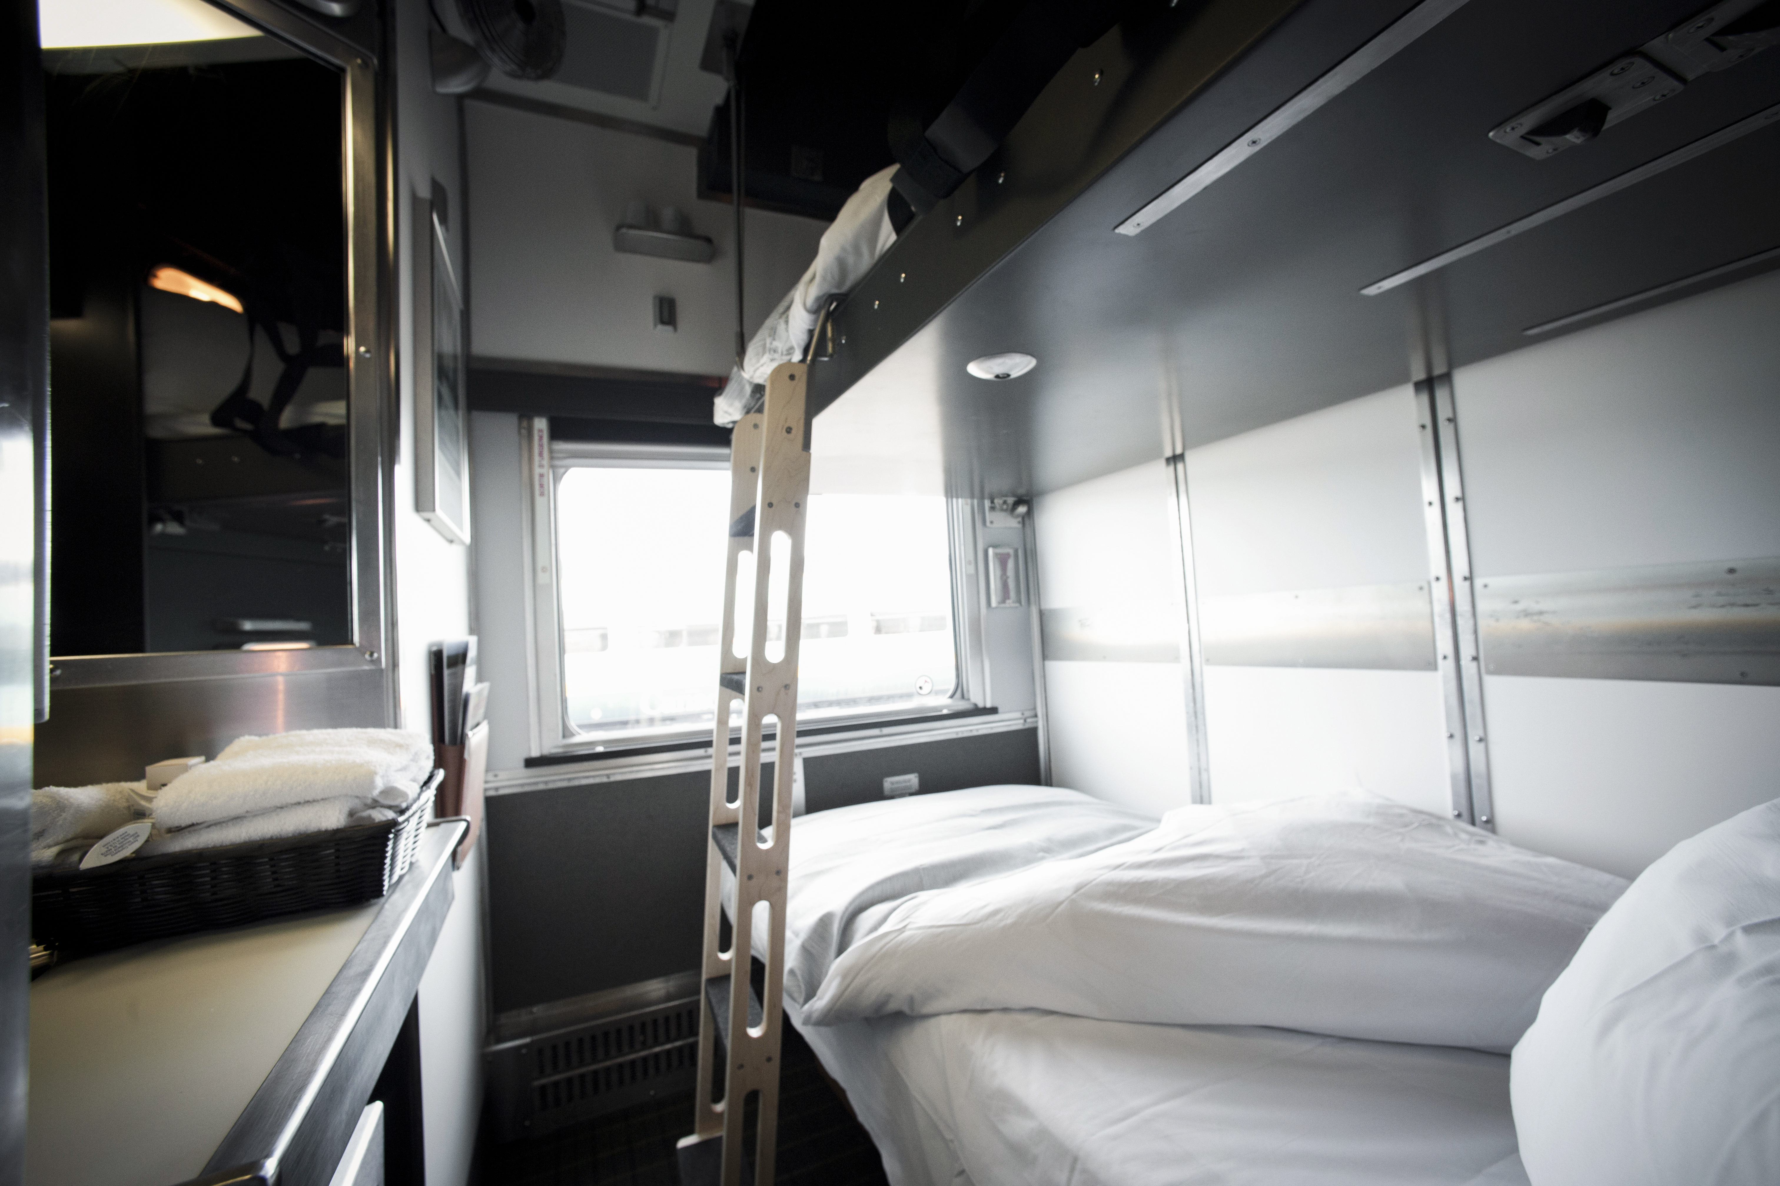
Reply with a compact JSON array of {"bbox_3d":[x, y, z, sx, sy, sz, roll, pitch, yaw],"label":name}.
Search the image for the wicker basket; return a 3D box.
[{"bbox_3d":[-0.583,0.229,0.596,0.302,0.065,0.227,-2,-3,-25],"label":"wicker basket"}]

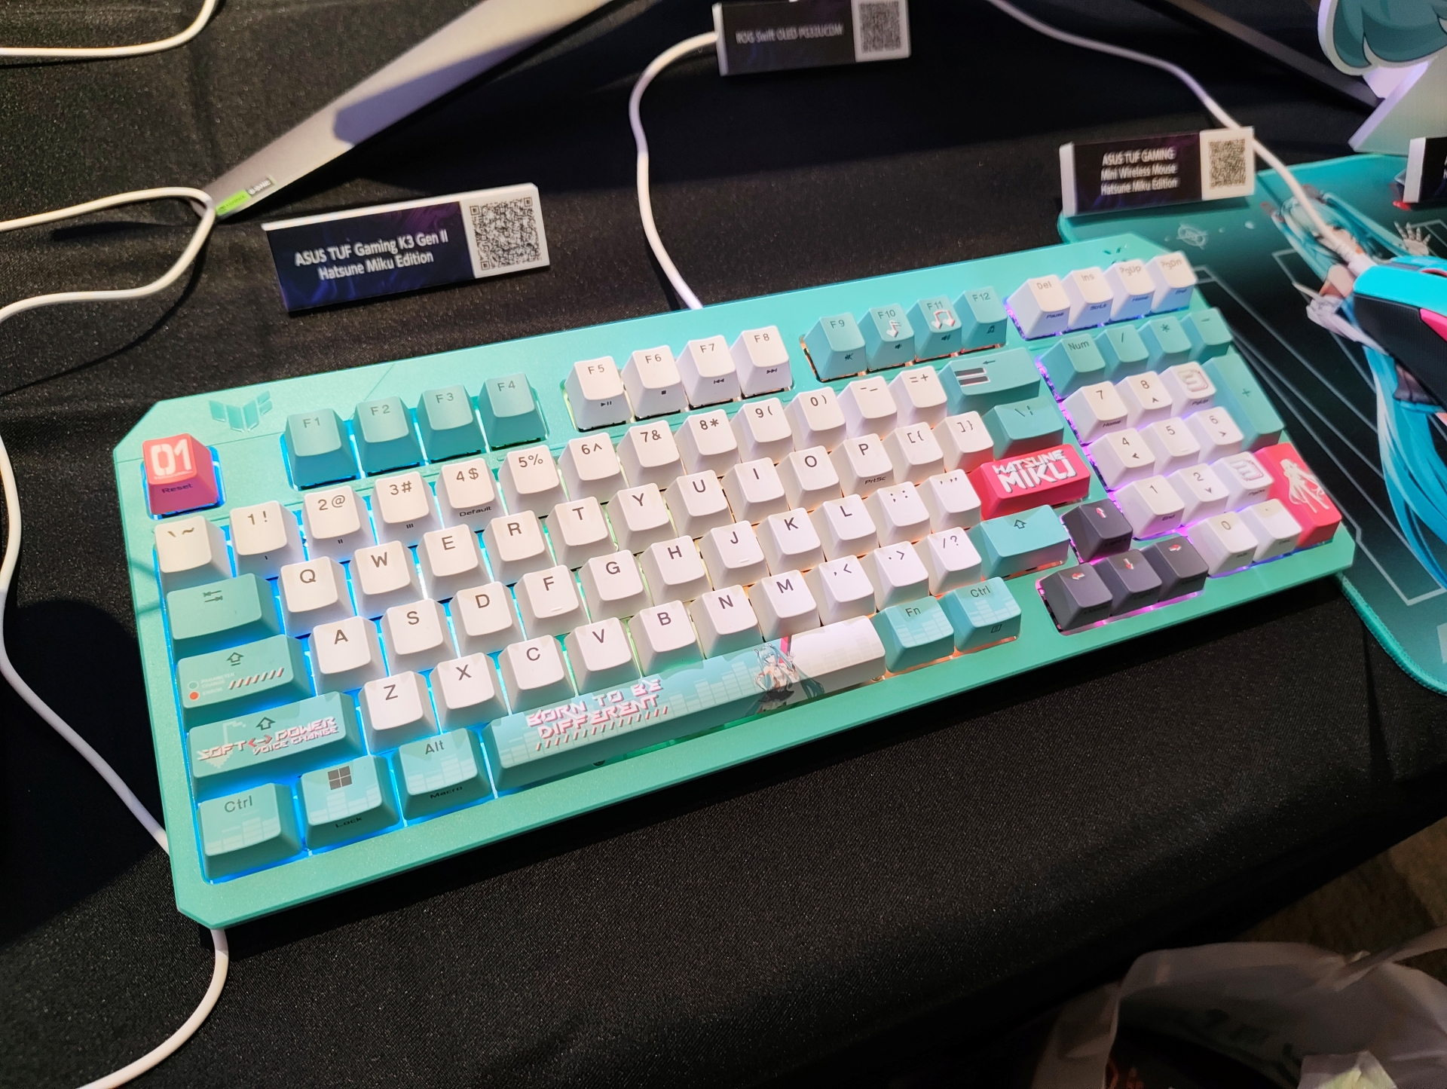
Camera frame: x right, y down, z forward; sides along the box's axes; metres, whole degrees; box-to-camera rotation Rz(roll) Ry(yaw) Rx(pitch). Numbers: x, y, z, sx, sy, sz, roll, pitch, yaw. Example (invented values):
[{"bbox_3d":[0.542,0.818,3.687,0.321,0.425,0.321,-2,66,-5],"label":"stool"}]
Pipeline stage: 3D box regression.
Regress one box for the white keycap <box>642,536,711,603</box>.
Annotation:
[{"bbox_3d":[-0.014,0.007,0.299,0.018,0.009,0.018,-14,68,-17],"label":"white keycap"}]

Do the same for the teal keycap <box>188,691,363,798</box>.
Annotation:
[{"bbox_3d":[-0.115,0.051,0.258,0.042,0.010,0.018,-14,68,-17],"label":"teal keycap"}]

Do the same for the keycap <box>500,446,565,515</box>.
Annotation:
[{"bbox_3d":[-0.057,-0.019,0.302,0.018,0.012,0.018,-14,68,-17],"label":"keycap"}]

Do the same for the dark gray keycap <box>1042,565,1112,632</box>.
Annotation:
[{"bbox_3d":[0.114,0.016,0.320,0.018,0.010,0.018,-14,68,-17],"label":"dark gray keycap"}]

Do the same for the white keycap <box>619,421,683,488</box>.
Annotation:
[{"bbox_3d":[-0.021,-0.027,0.313,0.018,0.011,0.018,-14,68,-17],"label":"white keycap"}]

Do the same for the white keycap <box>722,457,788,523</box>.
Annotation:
[{"bbox_3d":[0.011,-0.017,0.315,0.018,0.010,0.018,-14,68,-17],"label":"white keycap"}]

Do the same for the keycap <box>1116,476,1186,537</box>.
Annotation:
[{"bbox_3d":[0.146,-0.014,0.341,0.018,0.010,0.018,-14,67,-17],"label":"keycap"}]

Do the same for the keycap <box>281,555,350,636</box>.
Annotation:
[{"bbox_3d":[-0.113,0.014,0.276,0.018,0.010,0.018,-14,68,-17],"label":"keycap"}]

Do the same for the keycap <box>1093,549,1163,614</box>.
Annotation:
[{"bbox_3d":[0.132,0.011,0.326,0.018,0.009,0.018,-14,69,-17],"label":"keycap"}]

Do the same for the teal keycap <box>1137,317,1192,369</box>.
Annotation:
[{"bbox_3d":[0.163,-0.073,0.372,0.018,0.013,0.018,-14,67,-17],"label":"teal keycap"}]

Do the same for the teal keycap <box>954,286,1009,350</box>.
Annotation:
[{"bbox_3d":[0.093,-0.082,0.362,0.018,0.012,0.018,-14,68,-17],"label":"teal keycap"}]

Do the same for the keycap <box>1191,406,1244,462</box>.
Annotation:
[{"bbox_3d":[0.175,-0.039,0.359,0.018,0.009,0.018,-14,68,-17],"label":"keycap"}]

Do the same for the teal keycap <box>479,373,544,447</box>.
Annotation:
[{"bbox_3d":[-0.066,-0.043,0.311,0.018,0.012,0.018,-14,68,-17],"label":"teal keycap"}]

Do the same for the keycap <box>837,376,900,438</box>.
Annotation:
[{"bbox_3d":[0.049,-0.045,0.336,0.018,0.013,0.018,-14,67,-17],"label":"keycap"}]

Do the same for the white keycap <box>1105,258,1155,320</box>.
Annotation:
[{"bbox_3d":[0.153,-0.096,0.378,0.018,0.011,0.018,-14,69,-17],"label":"white keycap"}]

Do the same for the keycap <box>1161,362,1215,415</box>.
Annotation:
[{"bbox_3d":[0.169,-0.056,0.366,0.018,0.009,0.018,-14,68,-17],"label":"keycap"}]

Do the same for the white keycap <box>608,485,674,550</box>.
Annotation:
[{"bbox_3d":[-0.024,-0.008,0.305,0.018,0.009,0.018,-14,68,-17],"label":"white keycap"}]

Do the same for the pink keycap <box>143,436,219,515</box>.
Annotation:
[{"bbox_3d":[-0.154,-0.020,0.283,0.018,0.012,0.018,-14,68,-17],"label":"pink keycap"}]

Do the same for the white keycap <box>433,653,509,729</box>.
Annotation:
[{"bbox_3d":[-0.069,0.039,0.273,0.018,0.009,0.018,-14,69,-17],"label":"white keycap"}]

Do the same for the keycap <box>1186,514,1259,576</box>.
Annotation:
[{"bbox_3d":[0.170,-0.002,0.339,0.018,0.010,0.018,-14,68,-17],"label":"keycap"}]

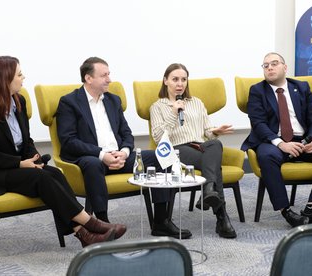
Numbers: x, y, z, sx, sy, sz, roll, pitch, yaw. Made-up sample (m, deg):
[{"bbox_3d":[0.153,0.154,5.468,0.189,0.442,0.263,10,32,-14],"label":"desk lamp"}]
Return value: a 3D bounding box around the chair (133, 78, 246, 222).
[{"bbox_3d":[0.240,0.088,7.181,0.740,1.040,0.720,-3,8,-22],"label":"chair"}]

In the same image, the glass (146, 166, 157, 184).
[{"bbox_3d":[-0.027,0.229,5.900,0.063,0.090,0.063,-1,7,0],"label":"glass"}]

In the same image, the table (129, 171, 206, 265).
[{"bbox_3d":[0.072,0.506,6.027,0.495,0.500,0.495,-1,7,0],"label":"table"}]

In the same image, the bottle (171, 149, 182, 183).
[{"bbox_3d":[0.132,0.172,5.910,0.063,0.197,0.063,-1,7,0],"label":"bottle"}]

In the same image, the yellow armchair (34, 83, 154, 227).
[{"bbox_3d":[-0.447,0.139,6.827,0.740,1.040,0.720,-6,9,-38],"label":"yellow armchair"}]

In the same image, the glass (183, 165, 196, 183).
[{"bbox_3d":[0.211,0.221,5.941,0.063,0.090,0.063,-1,7,0],"label":"glass"}]

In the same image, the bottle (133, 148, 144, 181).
[{"bbox_3d":[-0.107,0.164,5.996,0.063,0.197,0.063,-1,7,0],"label":"bottle"}]

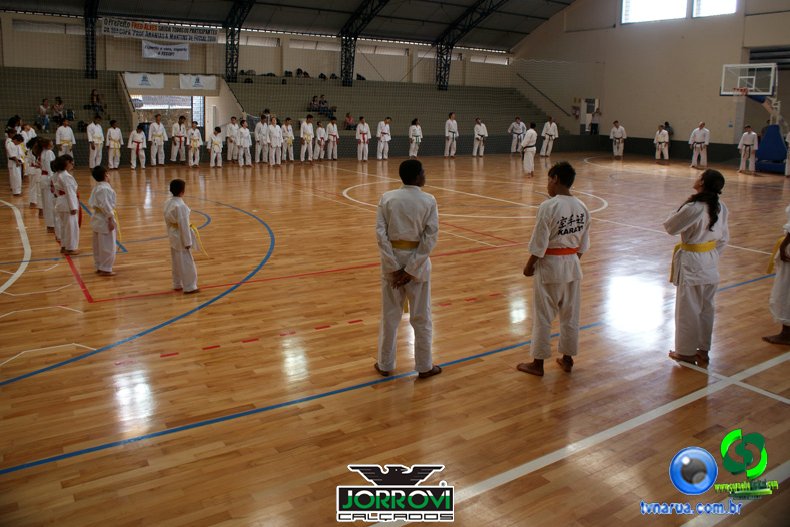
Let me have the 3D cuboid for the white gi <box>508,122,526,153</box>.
[{"bbox_3d":[5.891,-6.097,28.384,0.800,1.786,0.380,1,14,0],"label":"white gi"}]

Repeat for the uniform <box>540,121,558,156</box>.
[{"bbox_3d":[7.167,-5.771,27.401,0.740,1.510,0.370,5,15,16],"label":"uniform"}]

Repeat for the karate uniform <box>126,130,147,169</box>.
[{"bbox_3d":[-8.084,-3.559,18.605,0.520,1.174,0.300,-7,16,-28],"label":"karate uniform"}]

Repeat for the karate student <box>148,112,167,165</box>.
[{"bbox_3d":[-7.755,-4.034,19.424,0.600,1.712,0.340,-5,16,-24],"label":"karate student"}]

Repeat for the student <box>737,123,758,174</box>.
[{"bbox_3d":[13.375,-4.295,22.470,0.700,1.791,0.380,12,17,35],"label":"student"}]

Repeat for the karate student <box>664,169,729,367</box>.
[{"bbox_3d":[2.240,0.034,4.402,0.420,1.461,0.380,-4,15,-21],"label":"karate student"}]

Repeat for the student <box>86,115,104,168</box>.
[{"bbox_3d":[-9.447,-3.832,18.692,0.550,1.680,0.360,-12,19,-41],"label":"student"}]

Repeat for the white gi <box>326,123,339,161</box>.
[{"bbox_3d":[-2.374,-4.657,22.603,0.500,1.402,0.300,-2,15,-14],"label":"white gi"}]

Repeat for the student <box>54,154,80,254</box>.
[{"bbox_3d":[-4.405,-0.791,7.937,0.280,1.304,0.380,-10,19,-38],"label":"student"}]

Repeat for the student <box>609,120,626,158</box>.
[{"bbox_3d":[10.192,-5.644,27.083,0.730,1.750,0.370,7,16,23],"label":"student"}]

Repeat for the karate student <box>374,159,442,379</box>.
[{"bbox_3d":[0.101,0.036,4.293,0.480,1.595,0.360,2,14,3],"label":"karate student"}]

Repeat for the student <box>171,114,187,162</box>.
[{"bbox_3d":[-7.414,-4.228,20.268,0.530,1.558,0.300,-7,17,-29],"label":"student"}]

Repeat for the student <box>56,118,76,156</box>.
[{"bbox_3d":[-10.151,-3.687,18.311,0.560,1.541,0.320,-8,17,-31],"label":"student"}]

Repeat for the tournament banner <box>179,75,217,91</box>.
[{"bbox_3d":[-8.549,-7.883,25.804,1.559,0.566,0.050,-8,17,-33],"label":"tournament banner"}]

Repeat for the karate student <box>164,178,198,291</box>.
[{"bbox_3d":[-2.159,-0.278,5.992,0.330,1.139,0.260,14,19,42],"label":"karate student"}]

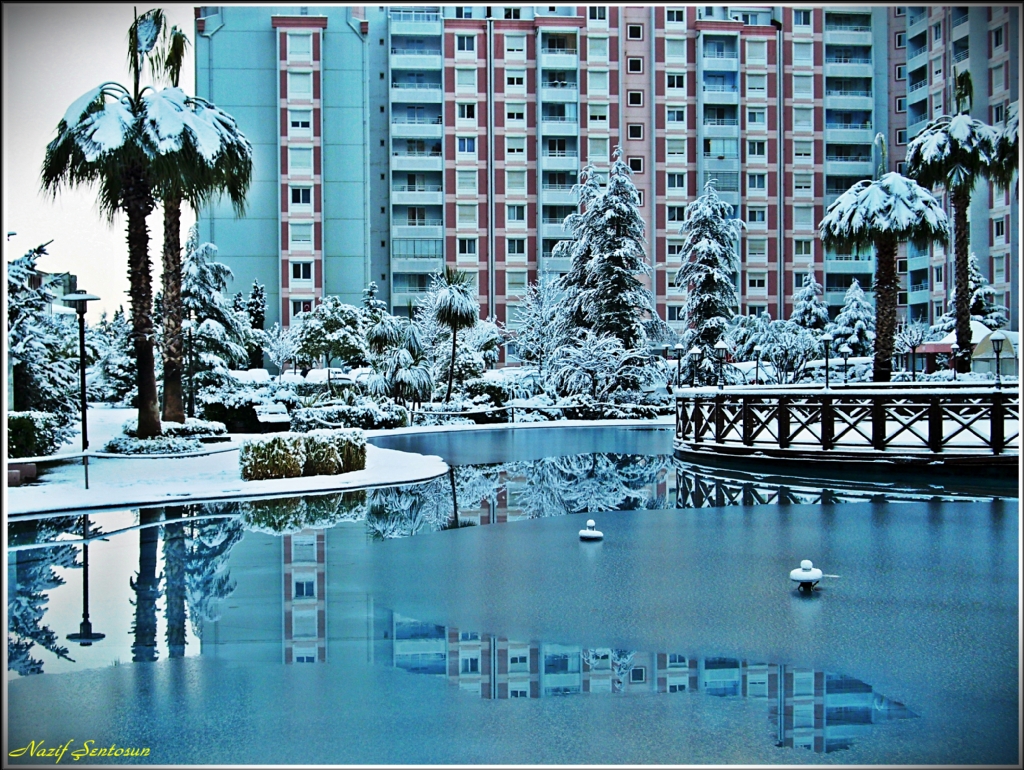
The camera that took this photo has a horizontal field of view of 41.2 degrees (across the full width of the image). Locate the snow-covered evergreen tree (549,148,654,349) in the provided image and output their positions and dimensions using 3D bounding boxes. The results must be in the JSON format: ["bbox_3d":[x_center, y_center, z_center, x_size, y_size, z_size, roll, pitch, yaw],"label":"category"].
[{"bbox_3d":[3.322,-4.061,50.000,4.100,9.000,4.000,0,1,0],"label":"snow-covered evergreen tree"}]

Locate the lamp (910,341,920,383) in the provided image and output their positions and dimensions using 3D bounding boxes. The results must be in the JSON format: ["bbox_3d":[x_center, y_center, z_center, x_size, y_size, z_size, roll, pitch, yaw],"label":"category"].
[{"bbox_3d":[10.961,-0.611,37.000,0.250,1.200,0.250,0,1,0],"label":"lamp"}]

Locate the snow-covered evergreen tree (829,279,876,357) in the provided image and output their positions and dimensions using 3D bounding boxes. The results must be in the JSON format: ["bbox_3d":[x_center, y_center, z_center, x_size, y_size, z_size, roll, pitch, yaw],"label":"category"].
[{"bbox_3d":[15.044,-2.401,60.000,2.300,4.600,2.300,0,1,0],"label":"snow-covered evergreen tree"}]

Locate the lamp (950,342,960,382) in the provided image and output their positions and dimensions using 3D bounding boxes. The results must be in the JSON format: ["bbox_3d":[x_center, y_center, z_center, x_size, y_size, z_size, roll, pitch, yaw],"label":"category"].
[{"bbox_3d":[11.625,-0.602,35.700,0.250,1.020,0.250,0,1,0],"label":"lamp"}]

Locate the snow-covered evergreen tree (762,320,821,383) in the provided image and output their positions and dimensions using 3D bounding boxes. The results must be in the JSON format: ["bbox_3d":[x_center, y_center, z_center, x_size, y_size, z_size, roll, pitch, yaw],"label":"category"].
[{"bbox_3d":[11.042,-1.159,54.000,2.400,2.980,2.200,0,1,0],"label":"snow-covered evergreen tree"}]

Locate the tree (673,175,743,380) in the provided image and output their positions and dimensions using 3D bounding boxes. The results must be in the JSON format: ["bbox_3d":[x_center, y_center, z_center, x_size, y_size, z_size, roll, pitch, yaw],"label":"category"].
[{"bbox_3d":[7.069,-3.328,49.000,2.600,7.800,2.600,0,1,0],"label":"tree"}]

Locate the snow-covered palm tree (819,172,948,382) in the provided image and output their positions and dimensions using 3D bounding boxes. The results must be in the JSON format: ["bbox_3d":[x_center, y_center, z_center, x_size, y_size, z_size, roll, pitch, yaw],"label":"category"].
[{"bbox_3d":[9.709,-2.411,35.500,3.300,6.200,3.300,0,1,0],"label":"snow-covered palm tree"}]

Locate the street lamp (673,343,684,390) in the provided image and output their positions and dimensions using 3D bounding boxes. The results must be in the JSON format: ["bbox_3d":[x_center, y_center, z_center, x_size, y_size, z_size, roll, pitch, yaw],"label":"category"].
[{"bbox_3d":[3.616,-0.423,29.400,0.230,0.990,0.230,0,1,0],"label":"street lamp"}]

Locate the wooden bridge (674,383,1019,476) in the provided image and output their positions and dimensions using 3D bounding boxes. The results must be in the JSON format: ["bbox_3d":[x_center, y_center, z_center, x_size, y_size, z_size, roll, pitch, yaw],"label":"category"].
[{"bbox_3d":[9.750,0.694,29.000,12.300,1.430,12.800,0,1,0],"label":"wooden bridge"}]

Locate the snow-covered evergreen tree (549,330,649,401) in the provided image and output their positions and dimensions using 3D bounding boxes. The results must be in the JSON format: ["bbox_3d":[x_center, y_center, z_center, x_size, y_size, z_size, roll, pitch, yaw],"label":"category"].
[{"bbox_3d":[2.826,-0.572,44.500,3.300,2.500,3.100,0,1,0],"label":"snow-covered evergreen tree"}]

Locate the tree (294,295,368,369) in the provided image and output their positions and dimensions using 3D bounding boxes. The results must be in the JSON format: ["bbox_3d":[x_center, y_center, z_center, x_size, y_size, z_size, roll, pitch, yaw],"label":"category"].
[{"bbox_3d":[-7.731,-1.817,58.500,3.200,4.200,3.000,0,1,0],"label":"tree"}]

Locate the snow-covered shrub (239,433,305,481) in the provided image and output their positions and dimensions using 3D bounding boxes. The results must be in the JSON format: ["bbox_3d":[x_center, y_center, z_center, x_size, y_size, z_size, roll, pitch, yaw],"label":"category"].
[{"bbox_3d":[-3.955,1.176,22.400,1.100,0.770,0.950,-1,1,-20],"label":"snow-covered shrub"}]

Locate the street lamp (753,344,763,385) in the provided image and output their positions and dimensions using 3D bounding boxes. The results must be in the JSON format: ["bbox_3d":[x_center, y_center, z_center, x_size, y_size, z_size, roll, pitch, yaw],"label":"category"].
[{"bbox_3d":[5.858,-0.477,32.500,0.220,0.960,0.220,0,1,0],"label":"street lamp"}]

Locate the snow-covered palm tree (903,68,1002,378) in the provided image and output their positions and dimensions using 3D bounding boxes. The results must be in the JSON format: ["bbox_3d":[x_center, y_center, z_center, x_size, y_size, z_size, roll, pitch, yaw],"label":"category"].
[{"bbox_3d":[14.033,-4.783,43.000,3.300,9.900,3.300,0,1,0],"label":"snow-covered palm tree"}]

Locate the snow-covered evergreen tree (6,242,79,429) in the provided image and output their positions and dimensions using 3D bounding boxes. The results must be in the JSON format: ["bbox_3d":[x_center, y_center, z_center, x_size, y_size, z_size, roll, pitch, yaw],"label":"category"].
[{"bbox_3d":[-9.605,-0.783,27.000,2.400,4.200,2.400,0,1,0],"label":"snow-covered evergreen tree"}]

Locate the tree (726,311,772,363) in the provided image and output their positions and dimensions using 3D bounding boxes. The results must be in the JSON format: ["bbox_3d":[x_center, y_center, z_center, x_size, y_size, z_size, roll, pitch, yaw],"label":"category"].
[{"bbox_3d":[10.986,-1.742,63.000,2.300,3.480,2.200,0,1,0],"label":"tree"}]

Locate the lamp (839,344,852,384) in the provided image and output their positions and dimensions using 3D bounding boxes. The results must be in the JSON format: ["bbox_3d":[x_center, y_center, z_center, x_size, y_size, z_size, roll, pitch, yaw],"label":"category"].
[{"bbox_3d":[8.706,-0.555,35.500,0.310,1.010,0.310,0,1,0],"label":"lamp"}]

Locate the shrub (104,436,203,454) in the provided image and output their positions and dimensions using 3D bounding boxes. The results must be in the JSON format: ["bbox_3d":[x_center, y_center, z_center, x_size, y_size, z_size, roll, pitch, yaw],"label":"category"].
[{"bbox_3d":[-7.028,1.169,26.700,1.950,0.320,1.300,0,1,0],"label":"shrub"}]

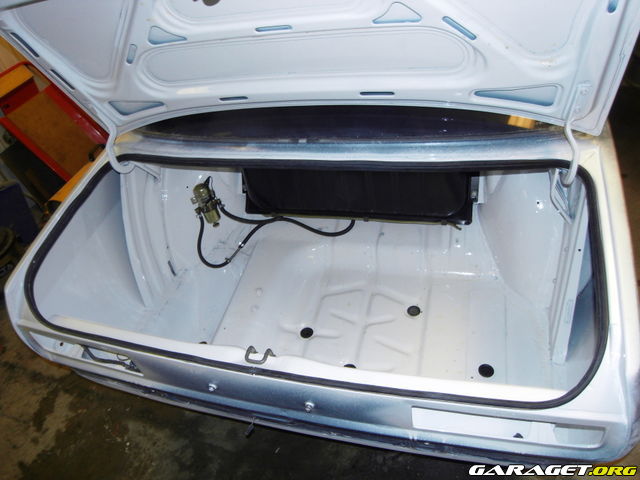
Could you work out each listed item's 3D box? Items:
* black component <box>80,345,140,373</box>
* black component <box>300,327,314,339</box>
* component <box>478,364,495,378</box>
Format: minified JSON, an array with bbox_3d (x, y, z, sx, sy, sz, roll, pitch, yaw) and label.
[{"bbox_3d":[-0.509,0.288,1.078,0.145,0.045,0.040,4,53,15],"label":"black component"},{"bbox_3d":[-0.042,0.298,1.415,0.041,0.012,0.041,-6,51,7],"label":"black component"},{"bbox_3d":[0.467,0.369,1.247,0.041,0.012,0.041,4,53,15],"label":"component"}]

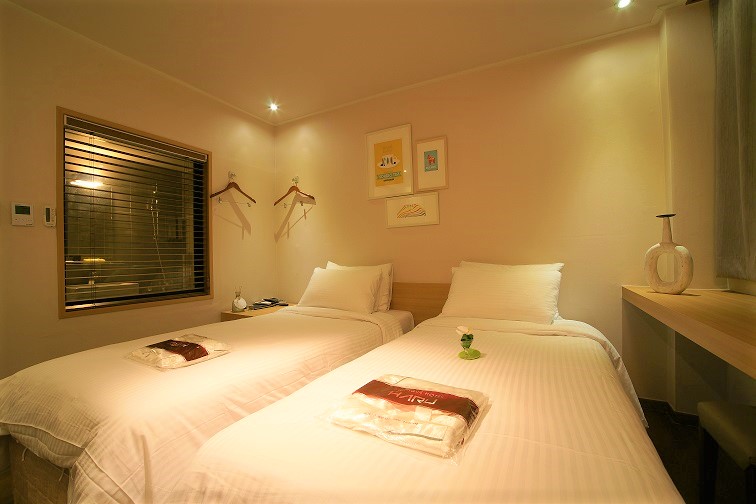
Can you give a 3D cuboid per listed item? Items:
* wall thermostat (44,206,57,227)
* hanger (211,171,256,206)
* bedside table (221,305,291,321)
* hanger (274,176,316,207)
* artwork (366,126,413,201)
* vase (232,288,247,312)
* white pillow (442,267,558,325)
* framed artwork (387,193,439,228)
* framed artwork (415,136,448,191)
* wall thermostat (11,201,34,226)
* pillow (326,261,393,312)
[{"bbox_3d":[-1.791,-0.193,1.839,0.024,0.110,0.045,-1,0,26],"label":"wall thermostat"},{"bbox_3d":[-1.183,-0.532,2.756,0.070,0.258,0.440,-2,-1,27],"label":"hanger"},{"bbox_3d":[-0.923,0.741,2.976,0.507,0.465,0.662,-1,0,29],"label":"bedside table"},{"bbox_3d":[-0.772,-0.566,3.100,0.440,0.253,0.050,-2,-1,27],"label":"hanger"},{"bbox_3d":[0.095,-0.728,2.767,0.420,0.568,0.029,-1,0,29],"label":"artwork"},{"bbox_3d":[-1.151,0.400,2.778,0.090,0.179,0.085,-2,-1,27],"label":"vase"},{"bbox_3d":[0.744,0.254,2.086,0.643,0.380,0.146,-1,-25,29],"label":"white pillow"},{"bbox_3d":[0.274,-0.313,2.651,0.441,0.240,0.025,-2,-1,27],"label":"framed artwork"},{"bbox_3d":[0.415,-0.661,2.579,0.257,0.405,0.030,-2,-1,27],"label":"framed artwork"},{"bbox_3d":[-1.838,-0.193,1.742,0.024,0.120,0.082,-1,0,26],"label":"wall thermostat"},{"bbox_3d":[-0.181,0.270,2.795,0.645,0.395,0.130,-2,-14,27],"label":"pillow"}]

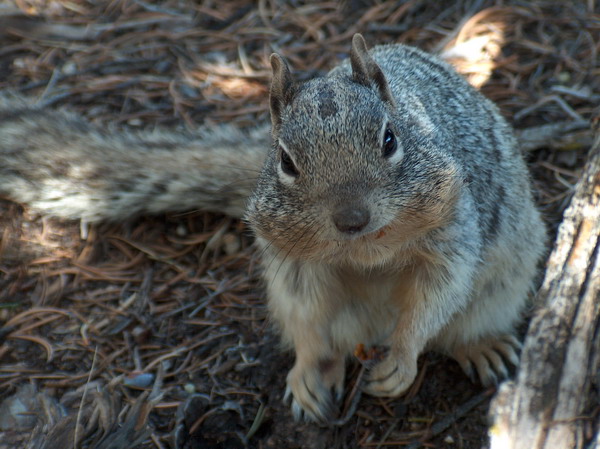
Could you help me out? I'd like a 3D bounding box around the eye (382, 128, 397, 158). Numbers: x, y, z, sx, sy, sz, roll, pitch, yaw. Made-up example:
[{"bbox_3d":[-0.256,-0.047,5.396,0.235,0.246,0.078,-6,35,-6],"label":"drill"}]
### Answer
[{"bbox_3d":[0.033,-0.030,1.020,0.005,0.011,0.010,12,43,29],"label":"eye"}]

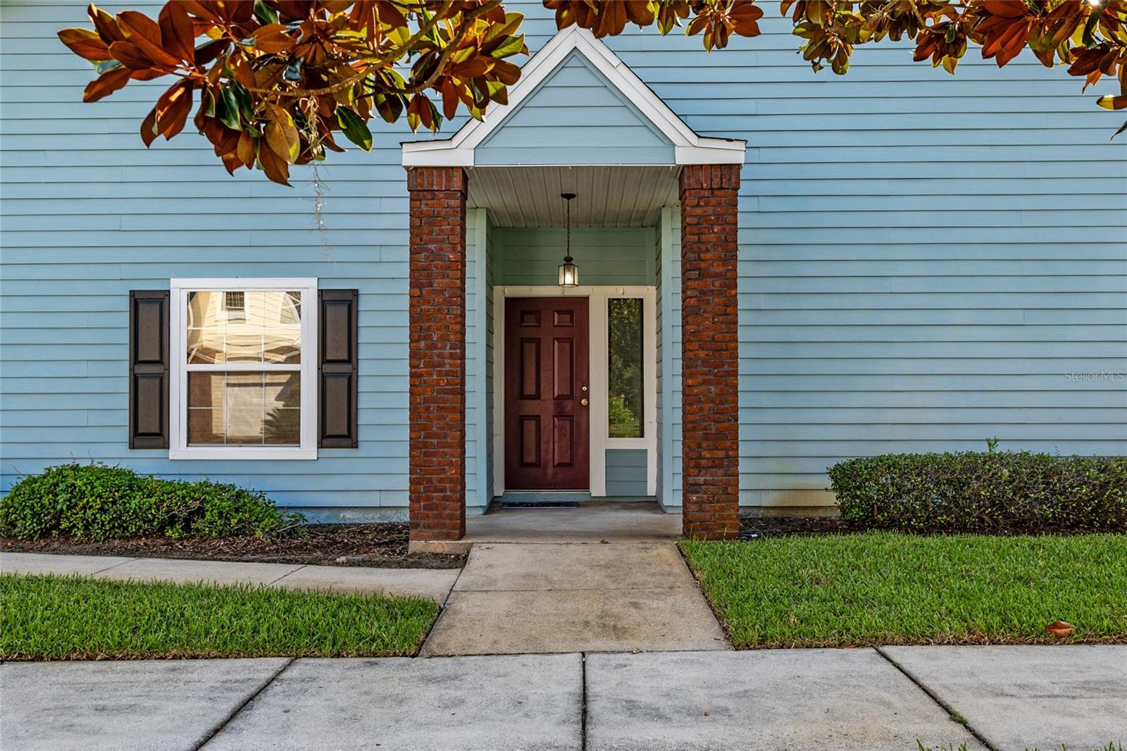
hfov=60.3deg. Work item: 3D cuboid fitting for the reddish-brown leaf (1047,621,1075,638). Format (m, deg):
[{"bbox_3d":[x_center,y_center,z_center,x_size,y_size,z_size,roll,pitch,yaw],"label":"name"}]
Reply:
[{"bbox_3d":[2.603,1.325,5.080,0.135,0.068,0.085,0,-1,1],"label":"reddish-brown leaf"}]

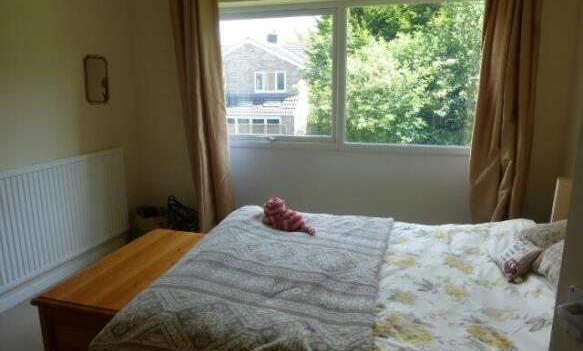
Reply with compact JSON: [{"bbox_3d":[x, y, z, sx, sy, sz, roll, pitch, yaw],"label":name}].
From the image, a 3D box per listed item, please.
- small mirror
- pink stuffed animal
[{"bbox_3d":[-1.525,-0.754,3.194,0.025,0.373,0.243,3,12,14],"label":"small mirror"},{"bbox_3d":[-0.011,0.214,2.284,0.295,0.152,0.160,6,13,26],"label":"pink stuffed animal"}]

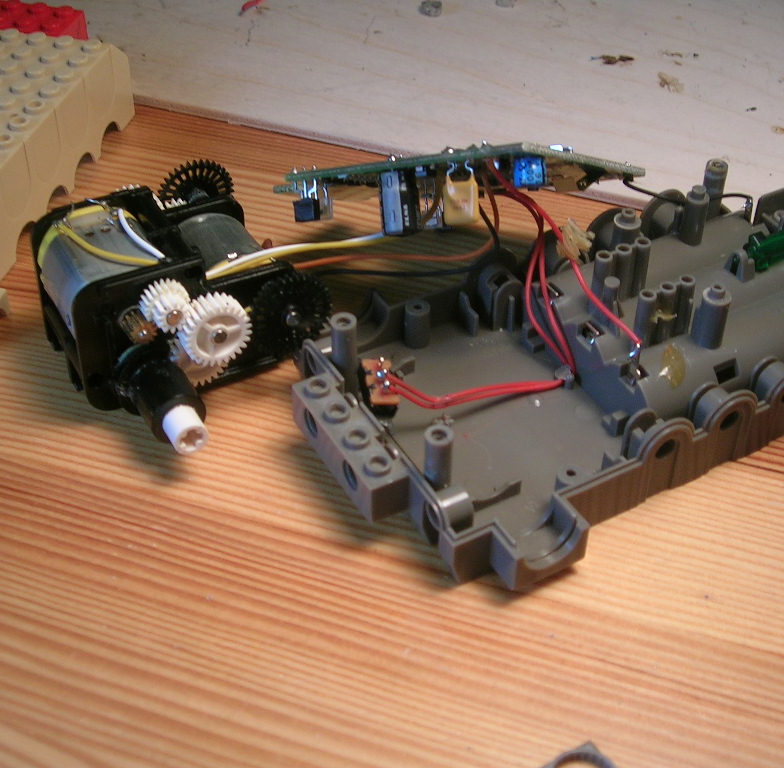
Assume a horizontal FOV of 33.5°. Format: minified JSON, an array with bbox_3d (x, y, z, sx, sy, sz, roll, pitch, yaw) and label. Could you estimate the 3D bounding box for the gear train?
[{"bbox_3d":[-0.045,-0.020,0.280,0.054,0.035,0.073,-19,46,-19],"label":"gear train"}]

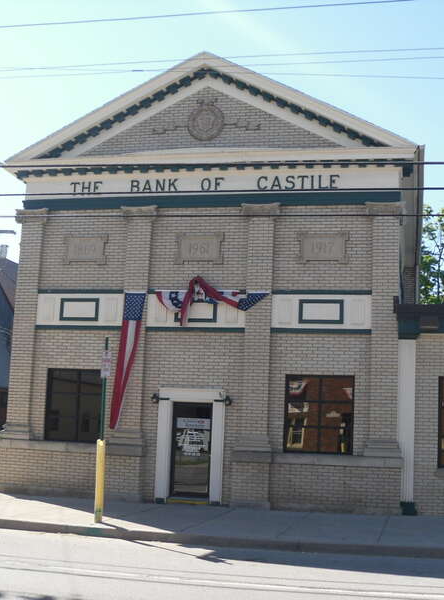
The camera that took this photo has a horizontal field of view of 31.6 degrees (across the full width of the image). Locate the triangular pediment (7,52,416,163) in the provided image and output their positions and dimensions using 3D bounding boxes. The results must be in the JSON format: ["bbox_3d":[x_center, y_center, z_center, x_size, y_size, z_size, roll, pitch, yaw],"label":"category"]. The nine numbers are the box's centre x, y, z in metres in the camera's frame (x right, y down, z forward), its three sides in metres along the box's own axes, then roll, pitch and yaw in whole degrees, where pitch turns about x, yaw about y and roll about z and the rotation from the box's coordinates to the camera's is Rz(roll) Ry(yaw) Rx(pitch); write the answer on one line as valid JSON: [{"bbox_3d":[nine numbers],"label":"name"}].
[{"bbox_3d":[-0.388,-4.164,17.298,9.066,2.422,0.600,0,-7,13],"label":"triangular pediment"}]

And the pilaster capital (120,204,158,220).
[{"bbox_3d":[-1.830,-1.934,17.710,0.829,0.339,0.250,0,-7,11],"label":"pilaster capital"}]

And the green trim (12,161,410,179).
[{"bbox_3d":[-0.430,-2.819,17.098,8.648,0.168,0.220,0,-7,13],"label":"green trim"}]

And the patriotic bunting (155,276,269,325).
[{"bbox_3d":[-0.224,0.011,16.788,2.460,1.050,0.220,0,-9,12],"label":"patriotic bunting"}]

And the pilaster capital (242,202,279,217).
[{"bbox_3d":[0.839,-1.876,16.742,0.835,0.312,0.320,0,-7,13],"label":"pilaster capital"}]

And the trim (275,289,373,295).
[{"bbox_3d":[2.099,-0.165,16.450,2.066,0.090,0.080,0,-8,12],"label":"trim"}]

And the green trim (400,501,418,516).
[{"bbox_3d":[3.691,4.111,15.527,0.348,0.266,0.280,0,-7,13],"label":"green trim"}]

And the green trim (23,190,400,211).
[{"bbox_3d":[-0.395,-2.144,17.475,8.488,0.305,0.300,0,-7,11],"label":"green trim"}]

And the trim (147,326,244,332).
[{"bbox_3d":[-0.582,0.636,16.875,2.184,0.109,0.080,0,-7,13],"label":"trim"}]

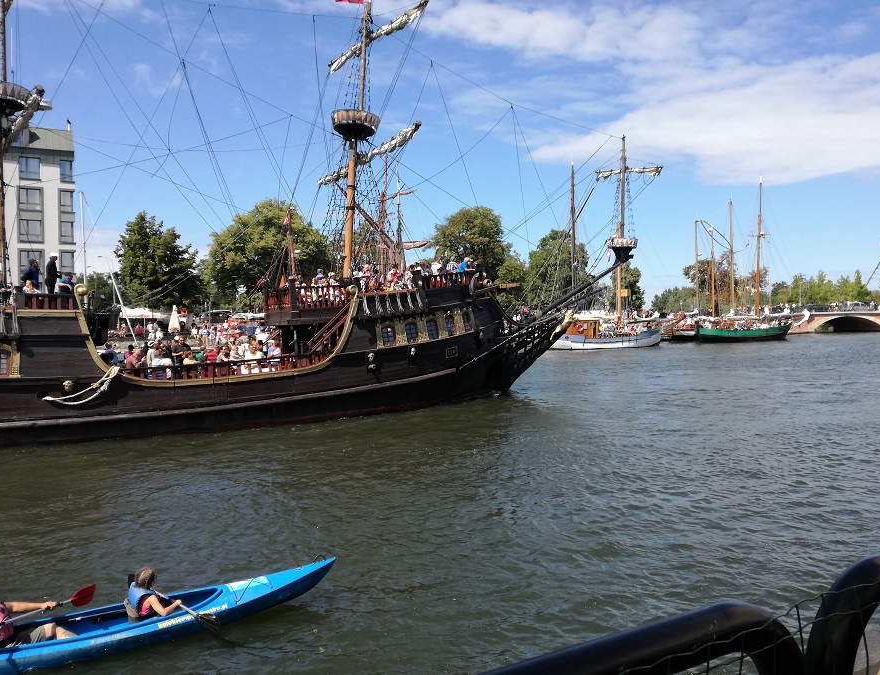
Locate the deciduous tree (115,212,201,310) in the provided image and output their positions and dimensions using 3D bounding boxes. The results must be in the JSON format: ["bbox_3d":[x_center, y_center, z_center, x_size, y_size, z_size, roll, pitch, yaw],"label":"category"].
[{"bbox_3d":[-32.999,-8.410,82.000,9.600,12.300,9.200,0,2,0],"label":"deciduous tree"}]

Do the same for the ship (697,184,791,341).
[{"bbox_3d":[36.936,-9.433,86.000,15.000,20.000,4.300,-1,2,-30],"label":"ship"}]

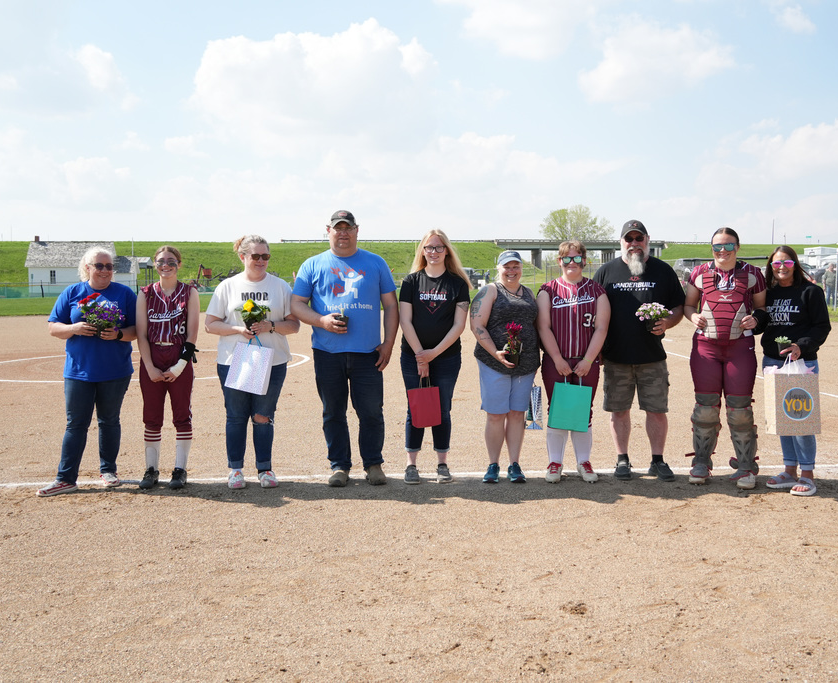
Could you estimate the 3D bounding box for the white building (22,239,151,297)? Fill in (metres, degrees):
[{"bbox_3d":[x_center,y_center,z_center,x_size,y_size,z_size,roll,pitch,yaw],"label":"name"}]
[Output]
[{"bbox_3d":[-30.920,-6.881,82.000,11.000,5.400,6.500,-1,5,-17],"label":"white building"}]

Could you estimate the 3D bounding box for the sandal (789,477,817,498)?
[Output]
[{"bbox_3d":[2.561,0.966,5.860,0.100,0.090,0.260,3,5,36],"label":"sandal"}]

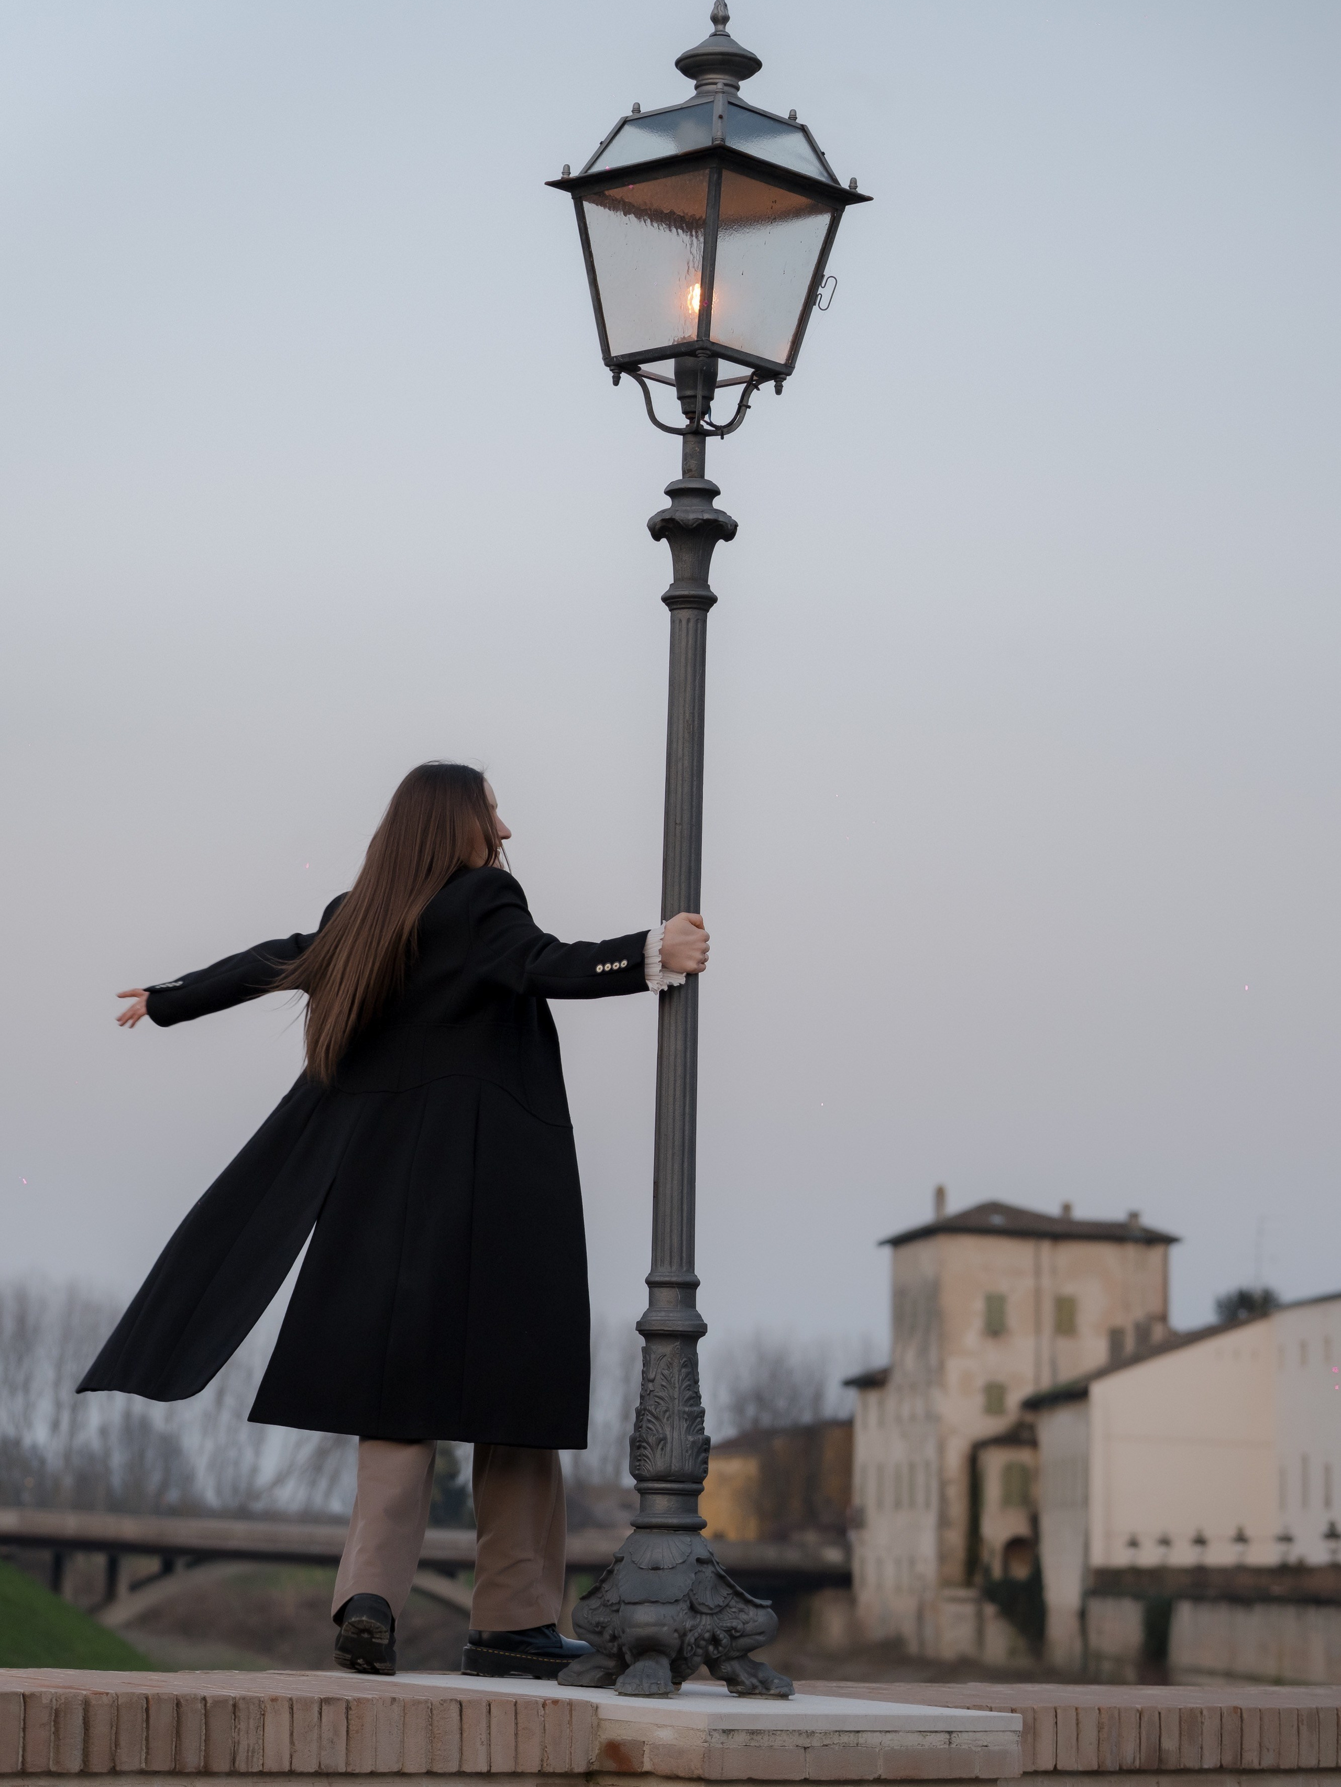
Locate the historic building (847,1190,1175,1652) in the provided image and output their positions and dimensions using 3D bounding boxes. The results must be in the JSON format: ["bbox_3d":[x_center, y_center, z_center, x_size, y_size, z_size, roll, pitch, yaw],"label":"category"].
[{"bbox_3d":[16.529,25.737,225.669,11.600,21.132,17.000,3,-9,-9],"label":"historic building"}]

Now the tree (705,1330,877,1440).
[{"bbox_3d":[7.159,31.945,275.892,10.000,12.215,10.000,2,-8,0],"label":"tree"}]

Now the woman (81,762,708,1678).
[{"bbox_3d":[-0.489,0.596,8.744,1.120,1.701,0.570,0,-8,8],"label":"woman"}]

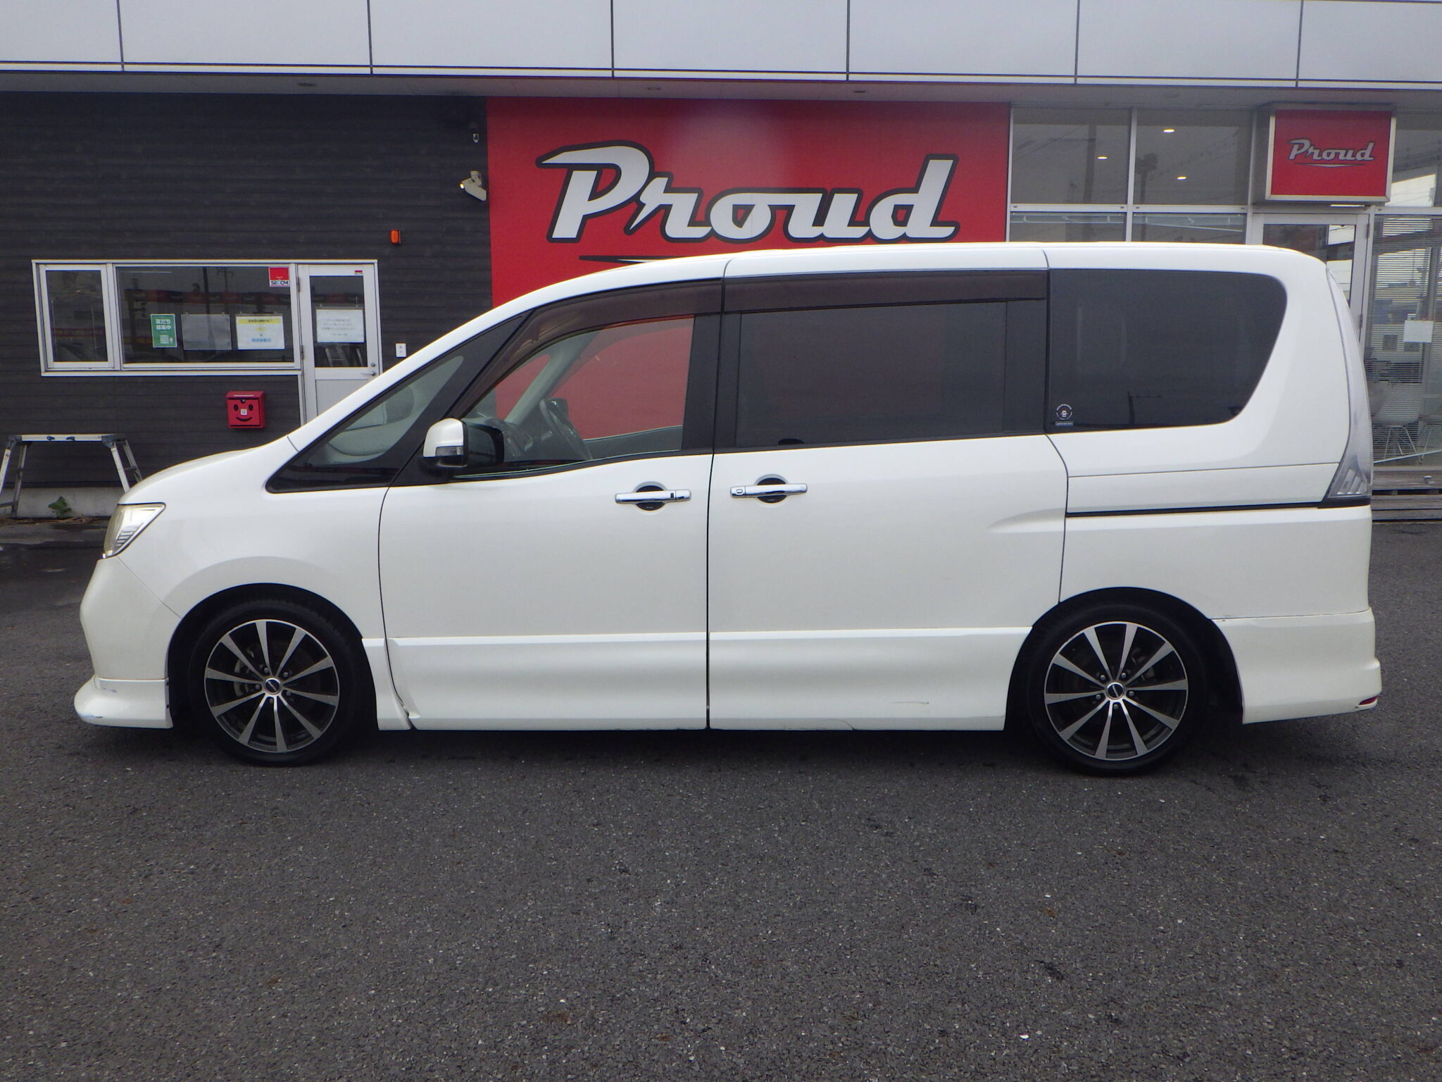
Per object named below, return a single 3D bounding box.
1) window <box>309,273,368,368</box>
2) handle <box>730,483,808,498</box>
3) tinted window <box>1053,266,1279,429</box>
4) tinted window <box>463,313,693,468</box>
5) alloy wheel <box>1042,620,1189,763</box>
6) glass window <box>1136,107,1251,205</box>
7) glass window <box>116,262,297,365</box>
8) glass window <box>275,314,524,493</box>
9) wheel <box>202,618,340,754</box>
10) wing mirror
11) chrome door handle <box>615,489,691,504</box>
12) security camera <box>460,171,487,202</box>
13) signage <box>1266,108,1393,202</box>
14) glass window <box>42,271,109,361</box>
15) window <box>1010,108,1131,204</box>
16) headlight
[{"bbox_3d":[-3.544,-2.041,10.809,0.496,0.848,0.060,-1,9,-4],"label":"window"},{"bbox_3d":[0.157,-0.165,3.827,0.252,0.042,0.052,-3,9,3],"label":"handle"},{"bbox_3d":[1.459,-0.622,3.811,0.765,0.535,0.070,0,-3,2],"label":"tinted window"},{"bbox_3d":[-0.486,-0.479,3.873,0.810,0.530,0.100,0,9,2],"label":"tinted window"},{"bbox_3d":[1.323,0.493,3.970,0.478,0.478,0.180,0,9,2],"label":"alloy wheel"},{"bbox_3d":[4.574,-3.715,11.313,1.154,0.890,0.060,-1,9,-4],"label":"glass window"},{"bbox_3d":[-4.758,-2.087,10.783,1.550,0.887,0.060,-1,9,-4],"label":"glass window"},{"bbox_3d":[-1.107,-0.462,3.954,0.845,0.585,0.090,1,-4,10],"label":"glass window"},{"bbox_3d":[-1.543,0.487,4.104,0.472,0.472,0.180,0,9,3],"label":"wheel"},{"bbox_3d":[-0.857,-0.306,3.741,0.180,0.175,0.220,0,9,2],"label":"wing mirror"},{"bbox_3d":[-0.223,-0.147,3.848,0.252,0.042,0.052,-3,8,3],"label":"chrome door handle"},{"bbox_3d":[-2.236,-3.203,10.546,0.150,0.270,0.250,8,12,44],"label":"security camera"},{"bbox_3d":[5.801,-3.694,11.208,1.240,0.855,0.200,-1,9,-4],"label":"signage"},{"bbox_3d":[-5.914,-2.060,10.707,0.506,0.848,0.060,-1,9,-4],"label":"glass window"},{"bbox_3d":[3.313,-3.644,11.065,1.138,0.875,0.060,-1,9,-4],"label":"window"},{"bbox_3d":[-2.082,-0.052,4.170,0.360,0.200,0.380,0,9,2],"label":"headlight"}]

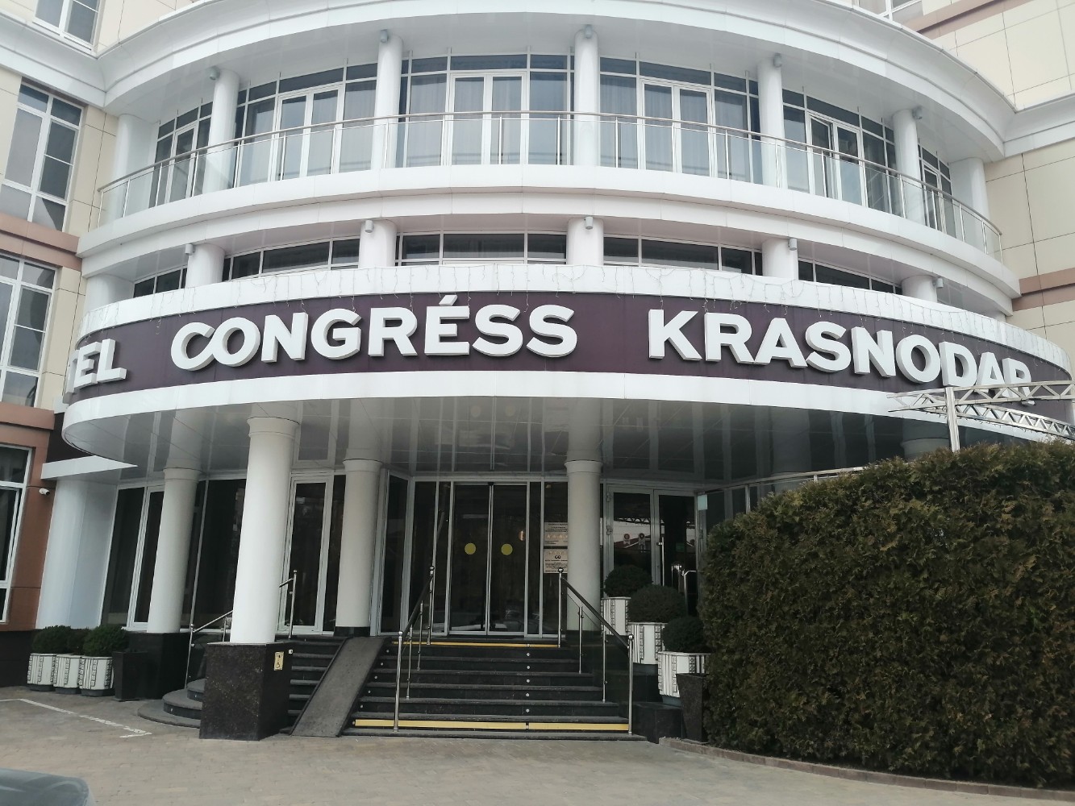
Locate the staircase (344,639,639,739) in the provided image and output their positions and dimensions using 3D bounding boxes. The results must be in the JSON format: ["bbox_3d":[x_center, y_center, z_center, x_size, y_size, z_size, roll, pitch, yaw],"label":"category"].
[{"bbox_3d":[-0.459,3.570,10.153,3.400,0.860,2.400,1,-13,-1],"label":"staircase"}]

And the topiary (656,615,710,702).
[{"bbox_3d":[1.741,3.017,9.500,0.630,1.010,0.630,1,-13,0],"label":"topiary"}]

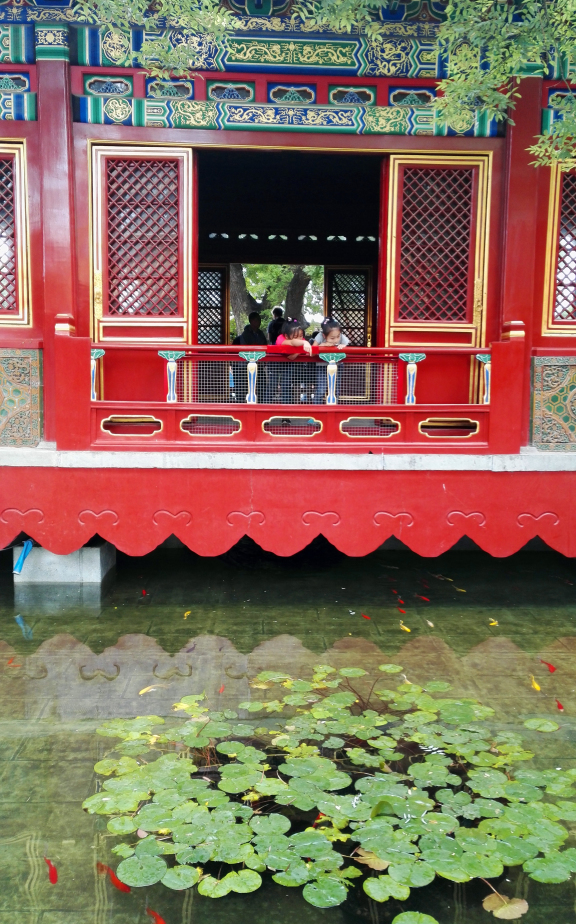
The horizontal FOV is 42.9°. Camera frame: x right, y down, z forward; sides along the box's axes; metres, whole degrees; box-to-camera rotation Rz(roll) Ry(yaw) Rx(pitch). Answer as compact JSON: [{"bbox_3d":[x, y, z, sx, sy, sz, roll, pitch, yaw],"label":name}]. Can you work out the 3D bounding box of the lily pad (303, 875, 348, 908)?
[{"bbox_3d":[0.131,1.537,2.621,0.157,0.015,0.163,1,6,-3],"label":"lily pad"}]

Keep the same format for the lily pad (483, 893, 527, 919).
[{"bbox_3d":[0.746,1.521,2.514,0.158,0.025,0.141,1,7,-2],"label":"lily pad"}]

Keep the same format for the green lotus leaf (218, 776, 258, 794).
[{"bbox_3d":[-0.223,1.458,3.306,0.180,0.015,0.159,1,6,-3],"label":"green lotus leaf"}]

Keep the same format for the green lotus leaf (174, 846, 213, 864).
[{"bbox_3d":[-0.356,1.477,2.762,0.143,0.025,0.130,1,7,-2],"label":"green lotus leaf"}]

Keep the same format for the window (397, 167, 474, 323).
[{"bbox_3d":[1.252,-1.850,6.254,0.640,1.300,0.060,1,7,-2],"label":"window"}]

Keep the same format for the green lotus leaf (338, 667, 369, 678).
[{"bbox_3d":[0.395,1.269,4.433,0.172,0.020,0.166,1,6,5],"label":"green lotus leaf"}]

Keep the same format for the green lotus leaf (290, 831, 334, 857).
[{"bbox_3d":[0.088,1.428,2.745,0.172,0.020,0.164,1,6,2],"label":"green lotus leaf"}]

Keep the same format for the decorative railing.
[{"bbox_3d":[0.060,-0.560,6.265,3.803,0.929,0.160,1,6,-3],"label":"decorative railing"}]

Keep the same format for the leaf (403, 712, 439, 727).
[{"bbox_3d":[0.720,1.398,3.981,0.197,0.015,0.183,1,6,-3],"label":"leaf"}]

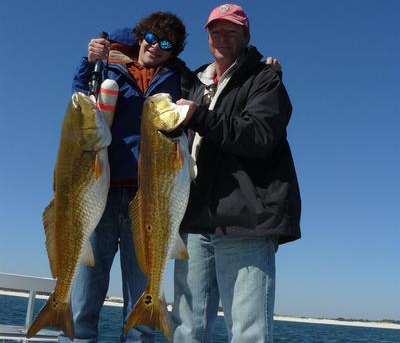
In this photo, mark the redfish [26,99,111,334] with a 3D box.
[{"bbox_3d":[-0.460,0.149,2.014,0.220,0.900,0.140,5,-14,0],"label":"redfish"}]

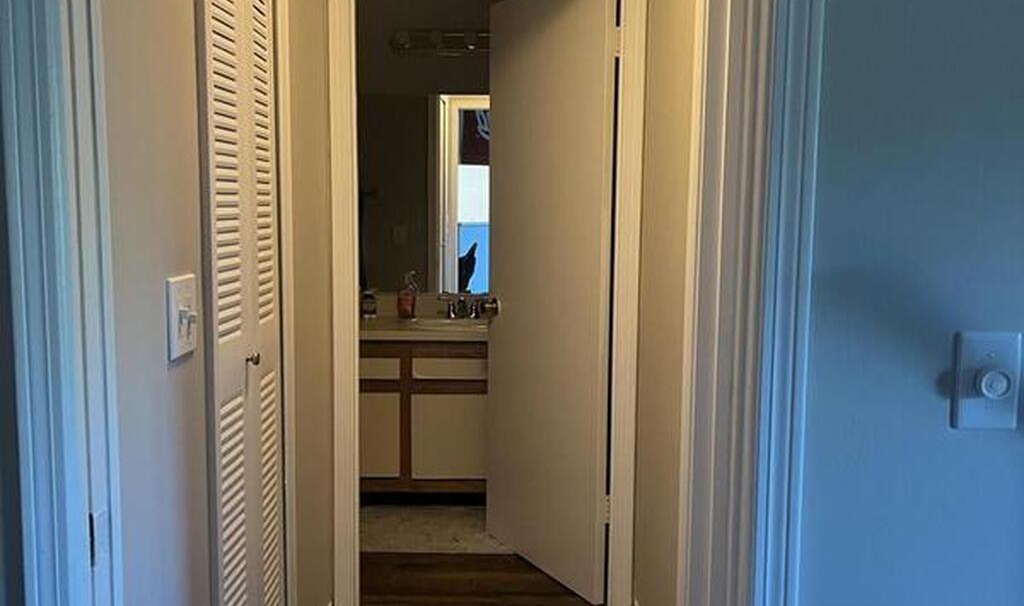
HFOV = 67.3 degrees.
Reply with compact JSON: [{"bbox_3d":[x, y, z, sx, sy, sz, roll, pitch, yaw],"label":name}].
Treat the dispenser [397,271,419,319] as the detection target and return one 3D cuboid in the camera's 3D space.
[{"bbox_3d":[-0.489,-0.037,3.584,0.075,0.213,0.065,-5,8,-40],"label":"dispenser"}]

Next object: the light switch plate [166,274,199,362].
[{"bbox_3d":[-0.511,0.022,1.196,0.016,0.120,0.088,1,6,0],"label":"light switch plate"}]

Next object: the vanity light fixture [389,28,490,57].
[{"bbox_3d":[-0.228,-1.173,3.471,0.640,0.110,0.120,1,6,0],"label":"vanity light fixture"}]

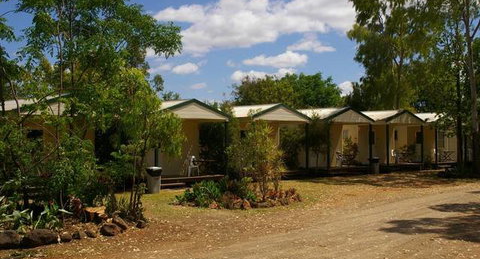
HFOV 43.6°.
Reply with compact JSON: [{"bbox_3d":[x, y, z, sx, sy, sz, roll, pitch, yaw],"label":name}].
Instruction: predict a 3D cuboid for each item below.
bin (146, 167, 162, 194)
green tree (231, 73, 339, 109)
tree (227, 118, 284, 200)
[{"bbox_3d":[-2.950,1.760,20.600,0.540,0.930,0.550,0,-1,-17],"label":"bin"},{"bbox_3d":[3.600,-0.900,46.000,8.500,6.800,7.800,0,-1,0],"label":"green tree"},{"bbox_3d":[0.450,0.880,17.600,1.700,2.400,1.650,0,-1,0],"label":"tree"}]

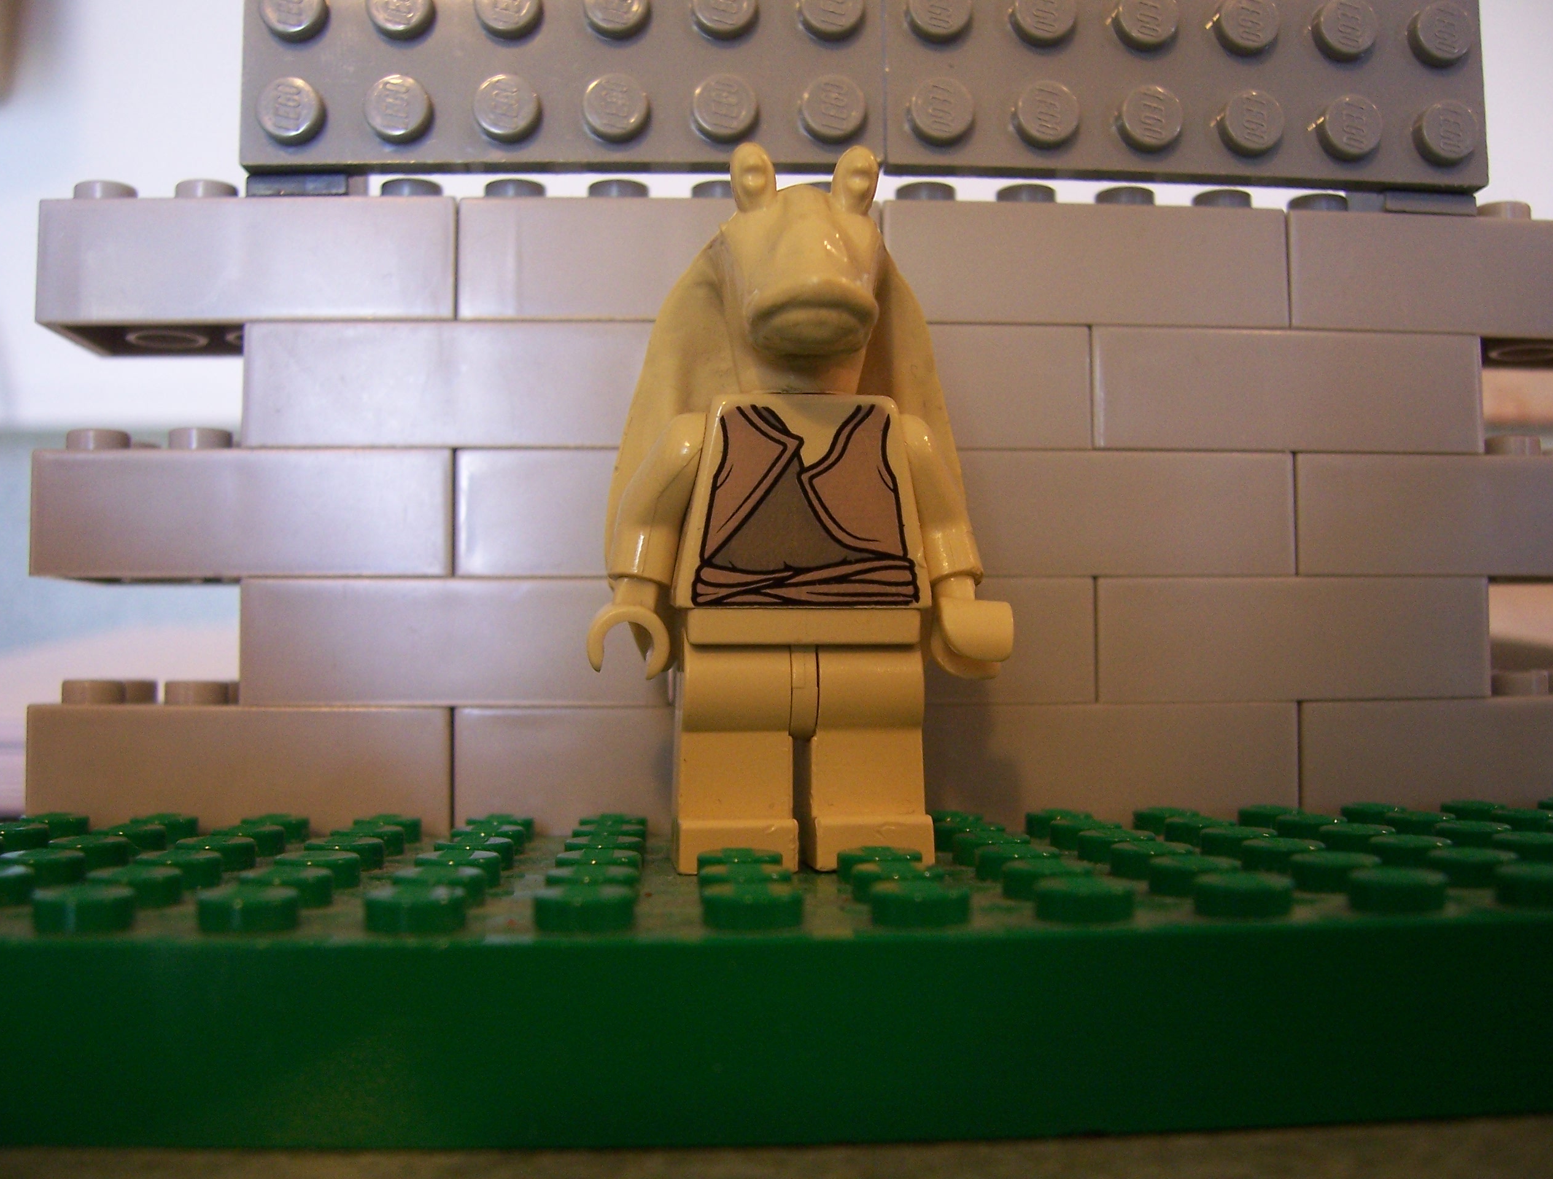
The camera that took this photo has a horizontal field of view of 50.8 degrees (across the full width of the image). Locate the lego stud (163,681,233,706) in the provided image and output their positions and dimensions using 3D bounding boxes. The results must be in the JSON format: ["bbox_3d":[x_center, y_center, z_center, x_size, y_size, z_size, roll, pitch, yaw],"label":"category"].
[{"bbox_3d":[-0.044,0.008,0.125,0.005,0.002,0.005,0,-2,-3],"label":"lego stud"}]

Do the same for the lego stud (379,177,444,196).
[{"bbox_3d":[-0.028,-0.031,0.127,0.005,0.002,0.005,0,-2,-3],"label":"lego stud"}]

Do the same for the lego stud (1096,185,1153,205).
[{"bbox_3d":[0.028,-0.030,0.130,0.005,0.002,0.005,0,-3,-3],"label":"lego stud"}]

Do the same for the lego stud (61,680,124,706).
[{"bbox_3d":[-0.052,0.008,0.124,0.005,0.002,0.005,0,-3,-3],"label":"lego stud"}]

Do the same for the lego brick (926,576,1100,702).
[{"bbox_3d":[0.008,0.004,0.132,0.032,0.010,0.016,0,-2,-3],"label":"lego brick"}]

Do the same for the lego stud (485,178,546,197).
[{"bbox_3d":[-0.021,-0.031,0.128,0.005,0.002,0.005,0,-3,-3],"label":"lego stud"}]

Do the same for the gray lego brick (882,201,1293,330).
[{"bbox_3d":[0.024,-0.025,0.133,0.032,0.010,0.016,0,-3,-3],"label":"gray lego brick"}]

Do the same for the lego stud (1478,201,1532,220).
[{"bbox_3d":[0.058,-0.030,0.132,0.005,0.002,0.005,0,-3,-3],"label":"lego stud"}]

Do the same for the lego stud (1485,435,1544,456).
[{"bbox_3d":[0.060,-0.011,0.132,0.005,0.002,0.005,0,-3,-3],"label":"lego stud"}]

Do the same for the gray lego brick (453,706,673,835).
[{"bbox_3d":[-0.008,0.014,0.131,0.032,0.010,0.016,0,-3,-3],"label":"gray lego brick"}]

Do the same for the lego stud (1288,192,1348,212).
[{"bbox_3d":[0.043,-0.030,0.131,0.005,0.002,0.005,0,-3,-3],"label":"lego stud"}]

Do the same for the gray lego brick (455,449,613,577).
[{"bbox_3d":[-0.008,-0.005,0.131,0.032,0.010,0.016,0,-3,-3],"label":"gray lego brick"}]

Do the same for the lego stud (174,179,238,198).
[{"bbox_3d":[-0.044,-0.030,0.126,0.005,0.002,0.005,0,-3,-3],"label":"lego stud"}]

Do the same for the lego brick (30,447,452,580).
[{"bbox_3d":[-0.041,-0.005,0.130,0.032,0.010,0.016,0,-2,-3],"label":"lego brick"}]

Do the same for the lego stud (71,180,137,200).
[{"bbox_3d":[-0.052,-0.030,0.126,0.005,0.002,0.005,0,-2,-3],"label":"lego stud"}]

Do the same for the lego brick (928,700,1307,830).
[{"bbox_3d":[0.024,0.014,0.133,0.032,0.010,0.016,0,-3,-3],"label":"lego brick"}]

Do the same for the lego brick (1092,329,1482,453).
[{"bbox_3d":[0.040,-0.015,0.135,0.032,0.010,0.016,0,-2,-3],"label":"lego brick"}]

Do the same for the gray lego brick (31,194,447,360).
[{"bbox_3d":[-0.040,-0.025,0.131,0.032,0.010,0.016,0,-2,-3],"label":"gray lego brick"}]

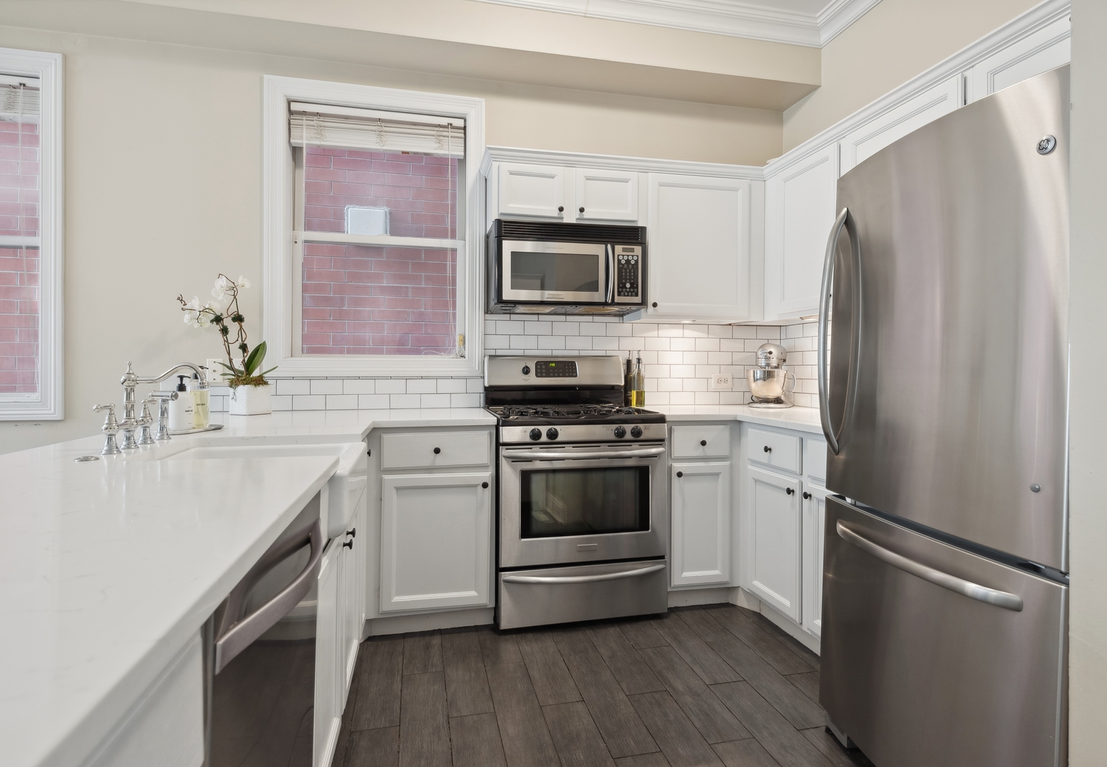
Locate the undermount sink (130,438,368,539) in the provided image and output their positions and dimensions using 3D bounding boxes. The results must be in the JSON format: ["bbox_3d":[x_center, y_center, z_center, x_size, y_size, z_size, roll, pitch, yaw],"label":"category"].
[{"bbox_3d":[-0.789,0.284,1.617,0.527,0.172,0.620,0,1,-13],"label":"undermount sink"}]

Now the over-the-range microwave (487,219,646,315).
[{"bbox_3d":[0.057,-0.572,3.097,0.760,0.422,0.400,0,1,-13],"label":"over-the-range microwave"}]

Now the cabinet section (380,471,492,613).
[{"bbox_3d":[-0.548,0.664,2.808,0.452,0.574,0.500,0,1,-13],"label":"cabinet section"}]

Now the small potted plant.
[{"bbox_3d":[-1.490,-0.178,2.777,0.405,0.648,0.250,0,1,-13],"label":"small potted plant"}]

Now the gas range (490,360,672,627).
[{"bbox_3d":[0.083,0.453,2.952,0.760,1.184,0.675,0,1,-13],"label":"gas range"}]

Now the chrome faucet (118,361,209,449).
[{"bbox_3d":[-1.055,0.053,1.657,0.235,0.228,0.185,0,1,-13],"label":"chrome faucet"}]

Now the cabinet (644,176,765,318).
[{"bbox_3d":[0.757,-0.705,3.287,0.668,0.728,0.345,0,1,-13],"label":"cabinet"}]

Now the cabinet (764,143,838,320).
[{"bbox_3d":[1.329,-0.702,2.957,0.335,0.740,0.570,0,1,-13],"label":"cabinet"}]

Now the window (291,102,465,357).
[{"bbox_3d":[-0.890,-0.774,3.126,0.867,1.277,0.100,0,1,-13],"label":"window"}]

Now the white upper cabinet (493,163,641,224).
[{"bbox_3d":[0.047,-0.918,3.128,0.759,0.287,0.345,0,1,-13],"label":"white upper cabinet"}]

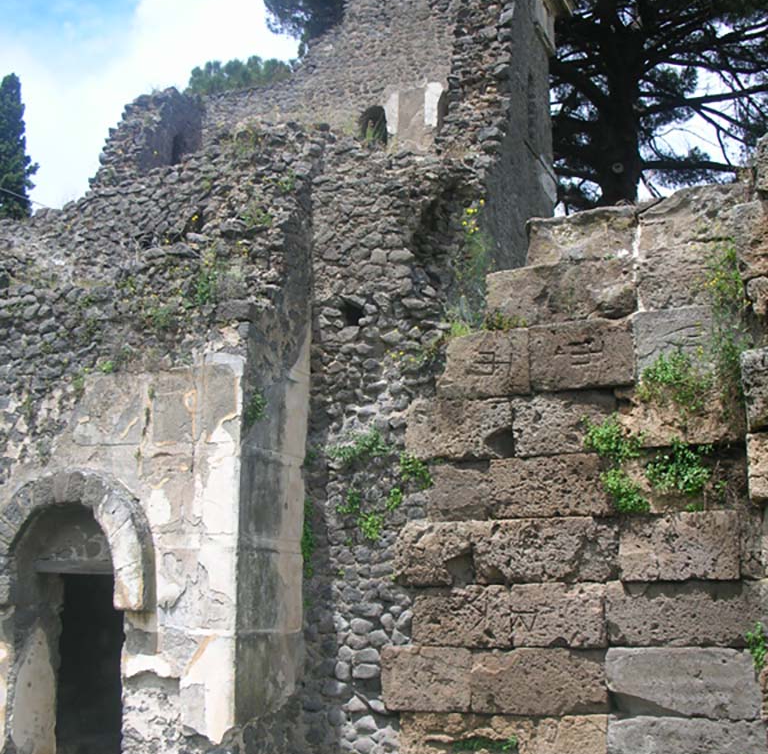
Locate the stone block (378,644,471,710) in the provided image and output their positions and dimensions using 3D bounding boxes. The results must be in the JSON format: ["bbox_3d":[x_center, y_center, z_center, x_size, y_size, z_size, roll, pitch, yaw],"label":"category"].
[{"bbox_3d":[0.397,2.449,8.452,0.730,0.498,0.450,-4,-13,16],"label":"stone block"}]

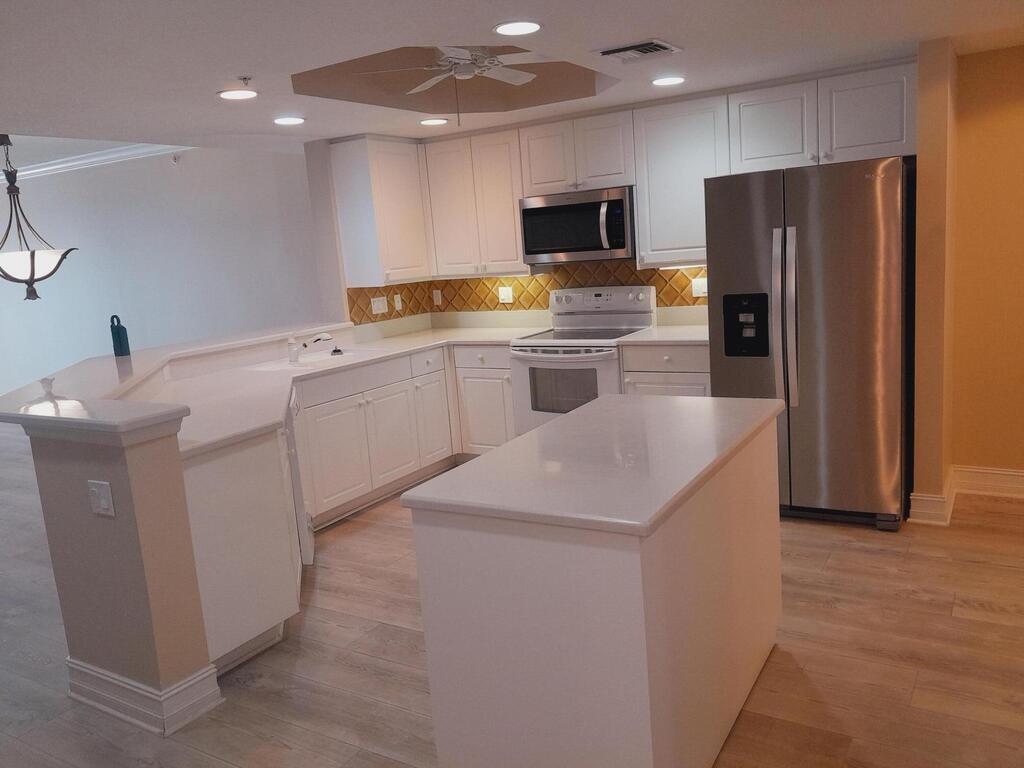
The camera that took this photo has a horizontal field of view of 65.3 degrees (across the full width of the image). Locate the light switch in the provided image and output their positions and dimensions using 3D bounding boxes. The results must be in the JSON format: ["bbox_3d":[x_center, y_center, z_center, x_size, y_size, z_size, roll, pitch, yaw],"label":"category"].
[{"bbox_3d":[-1.370,0.383,2.657,0.120,0.120,0.010,2,12,32],"label":"light switch"}]

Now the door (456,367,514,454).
[{"bbox_3d":[-0.165,0.193,5.333,0.442,0.598,0.030,2,12,32],"label":"door"}]

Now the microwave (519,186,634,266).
[{"bbox_3d":[0.488,-1.017,5.154,0.757,0.420,0.420,2,12,32],"label":"microwave"}]

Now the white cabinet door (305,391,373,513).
[{"bbox_3d":[-0.985,0.391,4.583,0.030,0.598,0.474,2,12,32],"label":"white cabinet door"}]

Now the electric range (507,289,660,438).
[{"bbox_3d":[0.491,-0.005,5.208,0.760,1.176,0.680,2,12,32],"label":"electric range"}]

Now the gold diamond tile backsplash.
[{"bbox_3d":[0.182,-0.578,5.143,2.469,0.318,0.925,2,12,32],"label":"gold diamond tile backsplash"}]

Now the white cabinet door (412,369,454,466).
[{"bbox_3d":[-0.526,0.225,5.314,0.030,0.598,0.353,2,12,32],"label":"white cabinet door"}]

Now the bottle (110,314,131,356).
[{"bbox_3d":[-2.180,-0.268,4.435,0.082,0.235,0.082,2,12,32],"label":"bottle"}]

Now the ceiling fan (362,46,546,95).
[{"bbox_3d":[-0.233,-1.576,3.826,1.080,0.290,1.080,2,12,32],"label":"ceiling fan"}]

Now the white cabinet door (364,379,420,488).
[{"bbox_3d":[-0.740,0.302,4.974,0.030,0.598,0.465,2,12,32],"label":"white cabinet door"}]

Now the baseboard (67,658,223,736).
[{"bbox_3d":[-1.360,1.083,2.937,0.590,0.155,0.255,2,12,32],"label":"baseboard"}]

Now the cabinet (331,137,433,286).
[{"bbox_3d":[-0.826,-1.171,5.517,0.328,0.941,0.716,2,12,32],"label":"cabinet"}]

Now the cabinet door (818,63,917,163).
[{"bbox_3d":[1.799,-1.359,4.057,0.460,0.435,0.030,2,12,32],"label":"cabinet door"}]

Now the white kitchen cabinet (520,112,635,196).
[{"bbox_3d":[0.479,-1.454,5.108,0.769,0.444,0.334,2,12,32],"label":"white kitchen cabinet"}]

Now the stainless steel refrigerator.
[{"bbox_3d":[1.623,-0.227,4.274,0.905,1.768,0.855,2,12,32],"label":"stainless steel refrigerator"}]

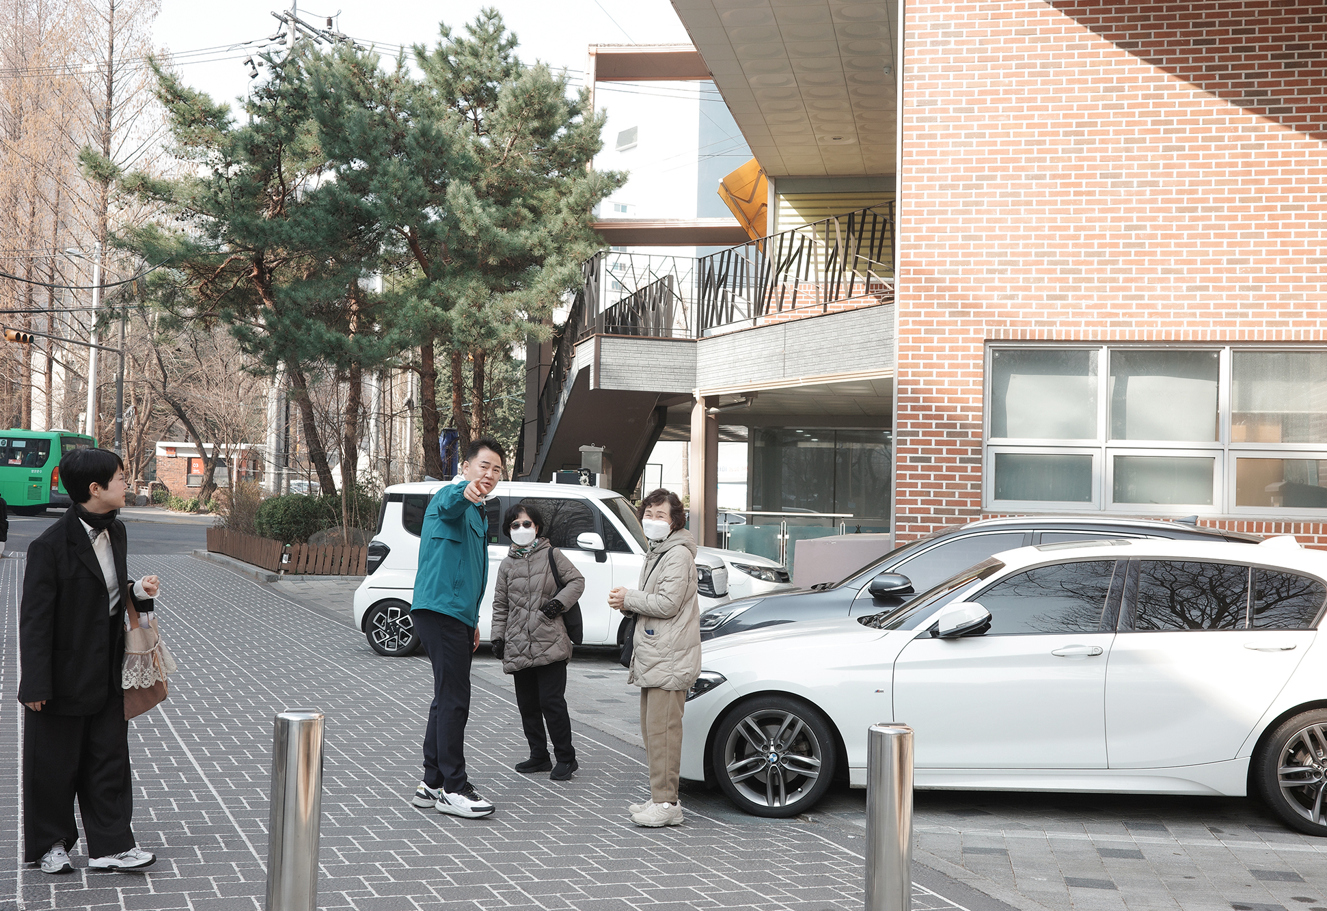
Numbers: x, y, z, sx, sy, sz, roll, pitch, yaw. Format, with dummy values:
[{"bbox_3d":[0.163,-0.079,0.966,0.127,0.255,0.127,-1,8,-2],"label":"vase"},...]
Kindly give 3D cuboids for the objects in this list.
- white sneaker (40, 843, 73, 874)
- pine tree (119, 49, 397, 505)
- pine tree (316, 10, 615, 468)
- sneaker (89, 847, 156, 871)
[{"bbox_3d":[-2.461,1.617,6.150,0.100,0.105,0.265,3,-2,-39],"label":"white sneaker"},{"bbox_3d":[-7.840,-2.817,29.300,5.400,10.000,5.000,1,-2,0],"label":"pine tree"},{"bbox_3d":[-3.308,-2.672,25.500,5.200,9.600,5.000,1,-2,0],"label":"pine tree"},{"bbox_3d":[-2.213,1.624,6.200,0.270,0.110,0.100,1,-2,4],"label":"sneaker"}]

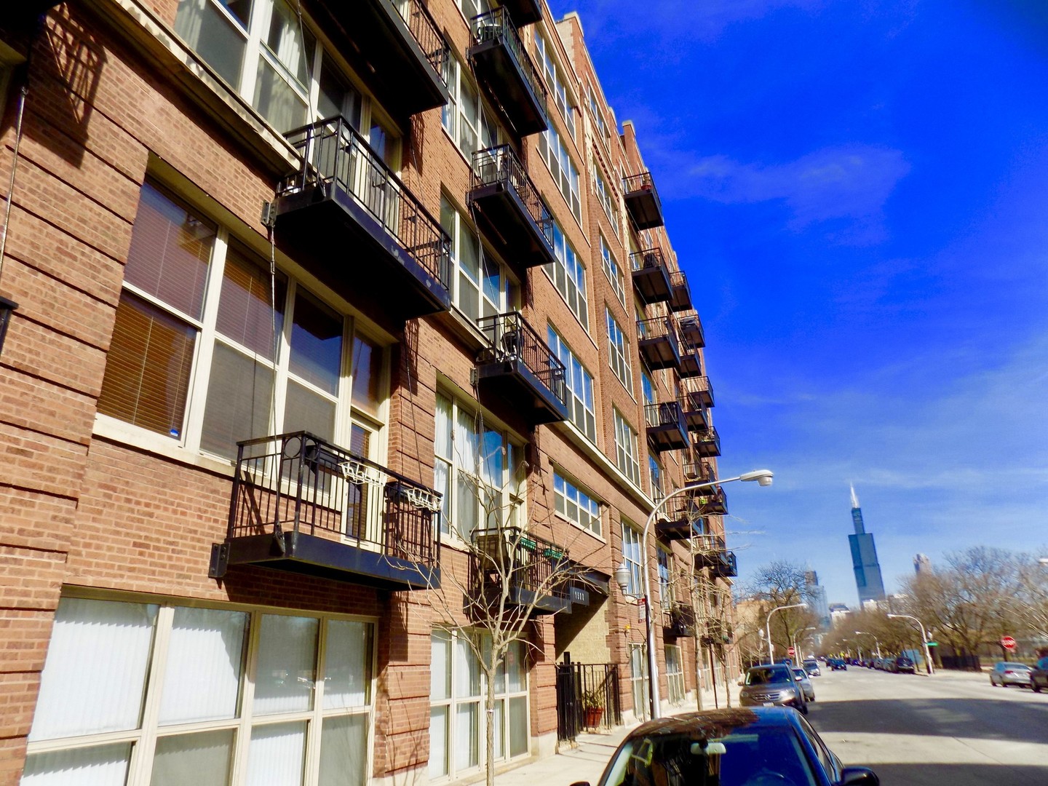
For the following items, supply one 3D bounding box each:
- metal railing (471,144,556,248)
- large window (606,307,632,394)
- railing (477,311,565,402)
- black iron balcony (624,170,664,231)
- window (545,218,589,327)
[{"bbox_3d":[-0.171,-4.307,16.132,0.800,1.050,2.970,-10,-23,19],"label":"metal railing"},{"bbox_3d":[3.689,-1.611,27.070,0.170,2.550,4.250,-10,-23,19],"label":"large window"},{"bbox_3d":[0.053,-0.512,15.282,0.899,1.097,3.328,-10,-23,19],"label":"railing"},{"bbox_3d":[6.234,-9.792,35.925,1.380,1.240,2.970,-10,-23,19],"label":"black iron balcony"},{"bbox_3d":[1.313,-3.763,21.521,0.120,2.640,4.580,-10,-23,19],"label":"window"}]

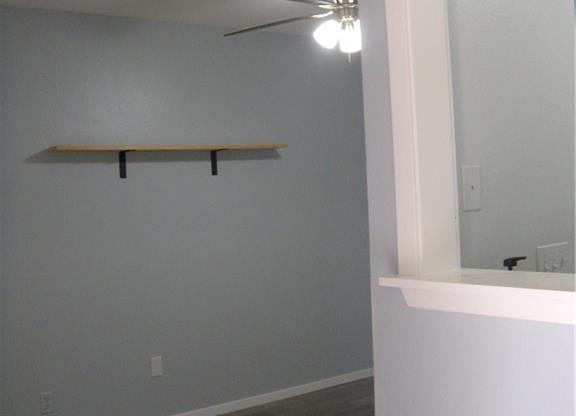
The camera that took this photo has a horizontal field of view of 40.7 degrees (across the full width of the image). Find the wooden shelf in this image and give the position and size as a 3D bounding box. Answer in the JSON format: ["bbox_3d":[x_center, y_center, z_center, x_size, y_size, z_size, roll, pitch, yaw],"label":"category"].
[{"bbox_3d":[-0.661,-0.281,4.700,1.540,0.180,0.177,-4,1,-37],"label":"wooden shelf"}]

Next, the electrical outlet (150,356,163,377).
[{"bbox_3d":[-0.788,0.956,4.680,0.070,0.114,0.008,-4,1,-37],"label":"electrical outlet"}]

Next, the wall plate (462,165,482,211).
[{"bbox_3d":[0.472,-0.050,1.973,0.070,0.115,0.008,-4,1,-37],"label":"wall plate"}]

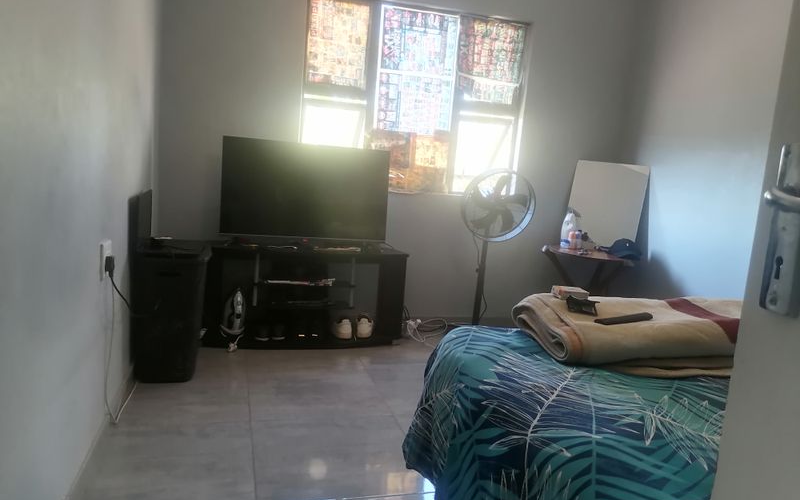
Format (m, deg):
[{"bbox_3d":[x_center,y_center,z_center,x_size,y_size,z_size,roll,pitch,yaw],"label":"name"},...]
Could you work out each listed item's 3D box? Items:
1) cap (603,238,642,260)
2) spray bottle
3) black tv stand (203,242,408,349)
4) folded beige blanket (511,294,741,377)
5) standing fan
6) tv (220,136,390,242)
[{"bbox_3d":[1.378,-0.018,3.812,0.174,0.111,0.246,5,7,6],"label":"cap"},{"bbox_3d":[1.128,-0.143,4.082,0.118,0.253,0.072,8,8,25],"label":"spray bottle"},{"bbox_3d":[-0.556,0.259,3.622,1.169,0.530,0.420,2,7,-15],"label":"black tv stand"},{"bbox_3d":[0.793,0.225,1.762,0.900,0.095,0.440,4,9,-7],"label":"folded beige blanket"},{"bbox_3d":[0.548,0.041,3.825,0.461,1.076,0.410,2,7,-15],"label":"standing fan"},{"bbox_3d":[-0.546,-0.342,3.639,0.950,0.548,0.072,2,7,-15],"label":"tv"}]

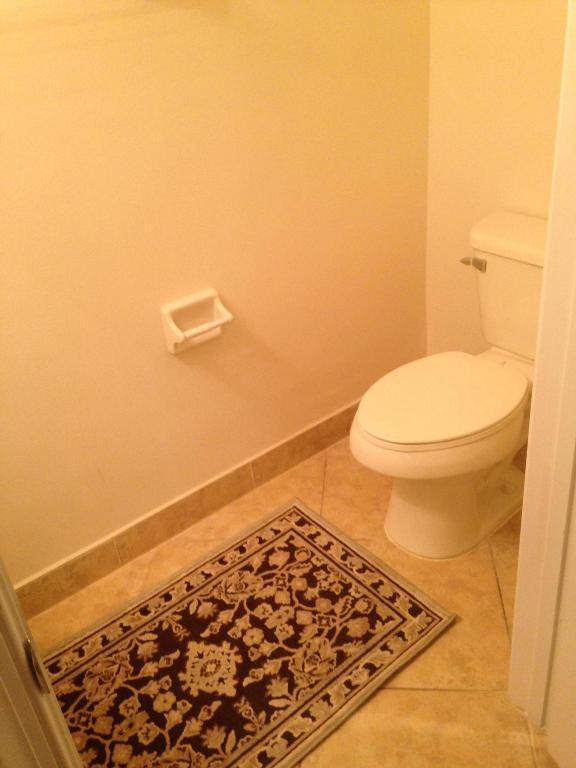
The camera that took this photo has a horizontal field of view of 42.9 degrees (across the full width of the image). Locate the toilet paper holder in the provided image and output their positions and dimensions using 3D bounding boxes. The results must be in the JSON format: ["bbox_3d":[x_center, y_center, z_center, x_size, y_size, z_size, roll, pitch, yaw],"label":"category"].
[{"bbox_3d":[-0.226,-0.153,1.871,0.163,0.134,0.073,-26,36,-31],"label":"toilet paper holder"}]

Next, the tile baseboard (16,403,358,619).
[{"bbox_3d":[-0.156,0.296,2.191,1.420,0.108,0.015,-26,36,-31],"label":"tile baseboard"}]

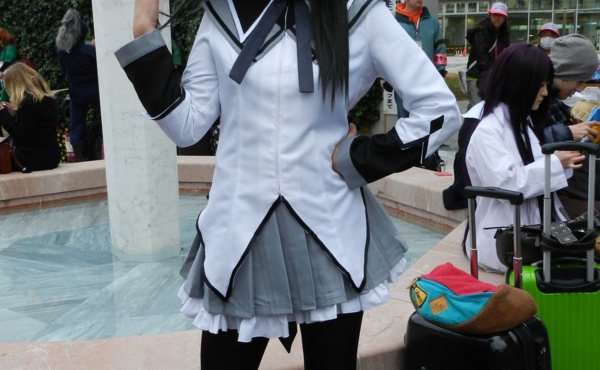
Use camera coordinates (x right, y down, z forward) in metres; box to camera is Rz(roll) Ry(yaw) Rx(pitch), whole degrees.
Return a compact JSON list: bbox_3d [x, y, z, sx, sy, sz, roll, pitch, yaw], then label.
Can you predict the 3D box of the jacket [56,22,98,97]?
[{"bbox_3d":[-1.998,-1.137,6.700,0.440,0.670,0.300,4,12,26],"label":"jacket"}]

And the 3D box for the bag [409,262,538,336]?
[{"bbox_3d":[0.476,0.308,1.983,0.330,0.140,0.180,2,12,19],"label":"bag"}]

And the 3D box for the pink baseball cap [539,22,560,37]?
[{"bbox_3d":[2.362,-1.467,7.000,0.180,0.140,0.250,-1,11,3],"label":"pink baseball cap"}]

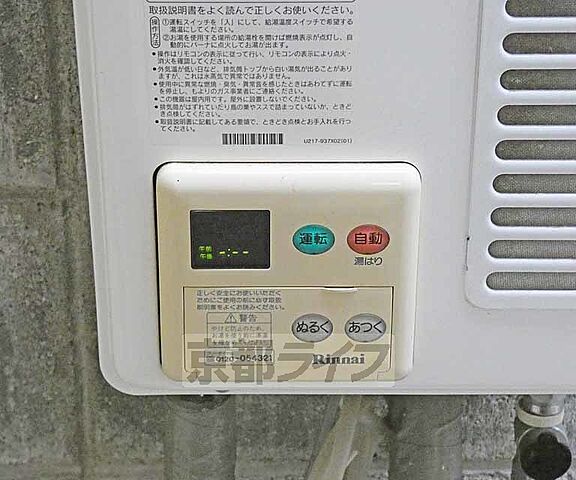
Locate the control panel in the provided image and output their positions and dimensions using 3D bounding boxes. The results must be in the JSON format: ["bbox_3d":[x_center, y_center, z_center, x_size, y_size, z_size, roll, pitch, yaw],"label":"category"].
[{"bbox_3d":[0.001,0.017,0.758,0.126,0.116,0.021,0,29,0],"label":"control panel"}]

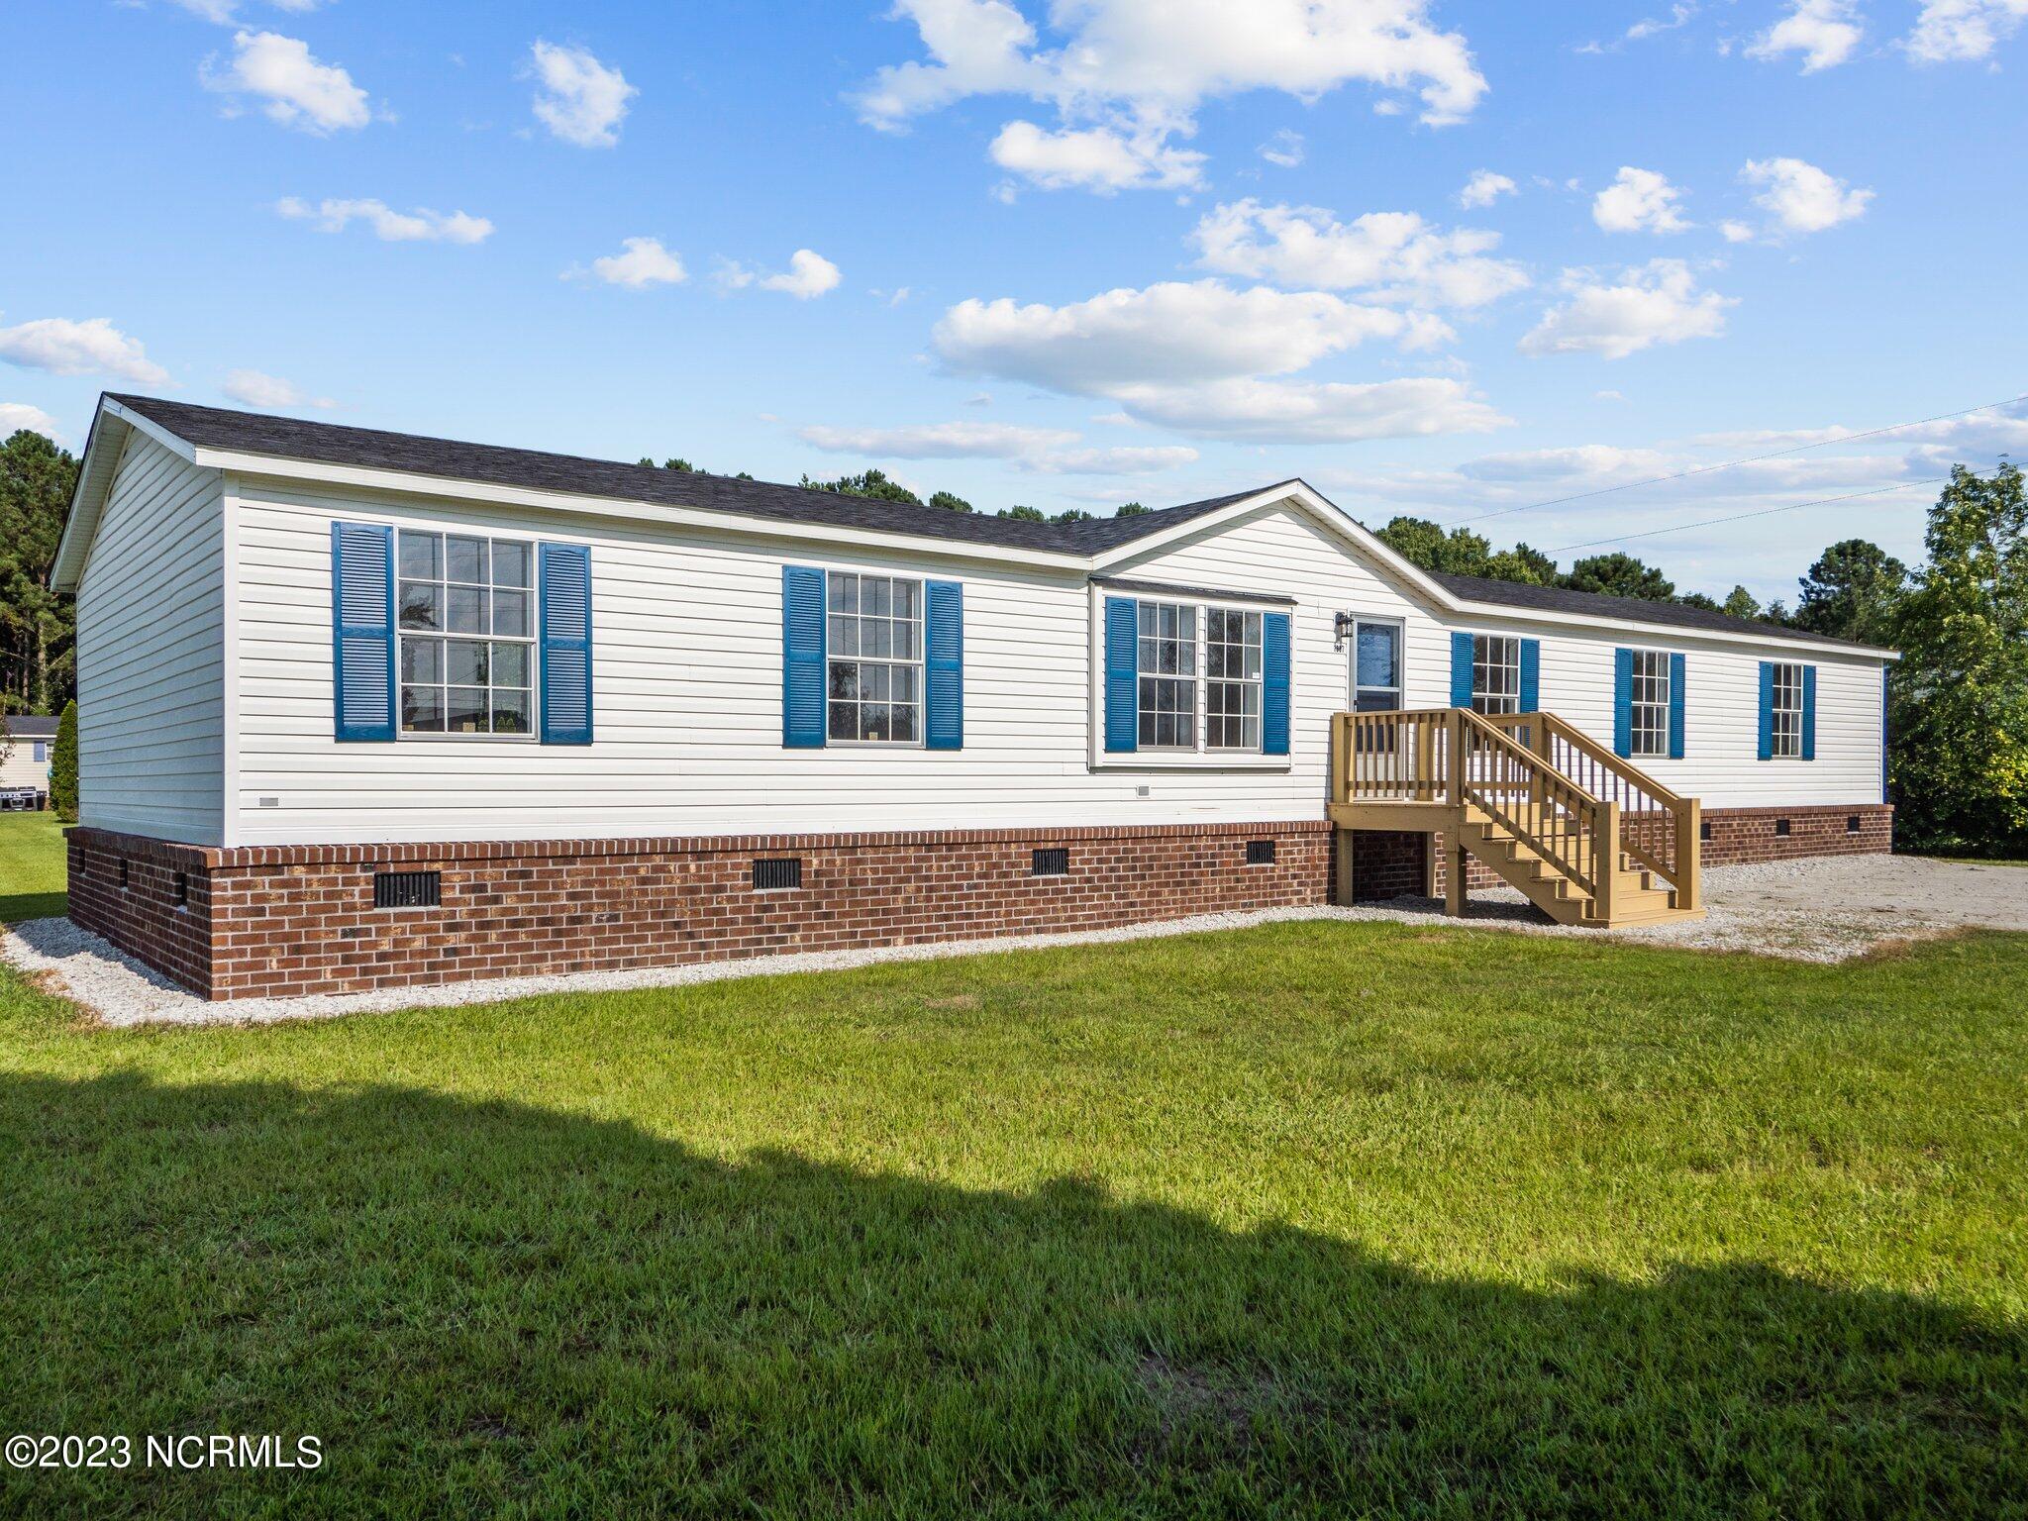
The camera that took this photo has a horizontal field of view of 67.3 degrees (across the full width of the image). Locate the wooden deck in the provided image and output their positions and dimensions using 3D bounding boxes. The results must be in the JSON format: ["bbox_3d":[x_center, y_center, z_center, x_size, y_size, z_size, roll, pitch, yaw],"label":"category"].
[{"bbox_3d":[4.735,0.482,14.664,1.654,1.940,3.099,0,-1,-38],"label":"wooden deck"}]

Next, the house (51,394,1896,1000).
[{"bbox_3d":[2.180,-0.619,19.075,23.479,4.358,7.400,0,-1,-38],"label":"house"}]

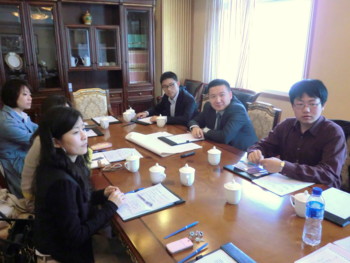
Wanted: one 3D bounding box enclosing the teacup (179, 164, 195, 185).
[{"bbox_3d":[0.066,0.237,1.705,0.087,0.120,0.105,0,15,0],"label":"teacup"}]

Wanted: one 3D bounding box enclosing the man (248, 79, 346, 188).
[{"bbox_3d":[0.720,0.347,1.870,0.720,1.290,0.540,-12,20,-36],"label":"man"}]

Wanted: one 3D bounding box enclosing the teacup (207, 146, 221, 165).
[{"bbox_3d":[0.244,0.146,1.934,0.086,0.113,0.101,2,16,5],"label":"teacup"}]

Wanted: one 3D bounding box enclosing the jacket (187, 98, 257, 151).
[{"bbox_3d":[0.417,0.025,2.568,0.450,0.600,0.560,-12,20,-36],"label":"jacket"}]

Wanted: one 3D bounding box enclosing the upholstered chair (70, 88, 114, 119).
[{"bbox_3d":[-0.892,0.034,3.661,0.580,1.000,0.620,-7,16,-24],"label":"upholstered chair"}]

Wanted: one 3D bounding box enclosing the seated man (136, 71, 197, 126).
[{"bbox_3d":[-0.025,0.048,3.163,0.760,1.230,0.580,-13,20,-40],"label":"seated man"}]

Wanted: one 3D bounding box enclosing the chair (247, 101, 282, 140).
[{"bbox_3d":[0.498,0.276,2.610,0.560,1.000,0.600,16,22,42],"label":"chair"}]

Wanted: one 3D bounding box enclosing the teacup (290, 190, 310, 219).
[{"bbox_3d":[0.548,0.312,1.371,0.101,0.113,0.086,4,17,11],"label":"teacup"}]

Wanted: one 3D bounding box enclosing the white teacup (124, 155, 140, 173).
[{"bbox_3d":[-0.249,0.175,1.823,0.101,0.113,0.086,-6,17,-20],"label":"white teacup"}]

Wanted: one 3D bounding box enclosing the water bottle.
[{"bbox_3d":[0.521,0.315,1.169,0.065,0.219,0.065,0,16,0],"label":"water bottle"}]

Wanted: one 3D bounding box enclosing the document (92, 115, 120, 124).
[{"bbox_3d":[-0.716,-0.123,3.255,0.220,0.012,0.300,-8,17,-26],"label":"document"}]

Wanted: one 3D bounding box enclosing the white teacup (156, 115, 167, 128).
[{"bbox_3d":[-0.126,-0.103,2.972,0.105,0.120,0.088,0,15,0],"label":"white teacup"}]

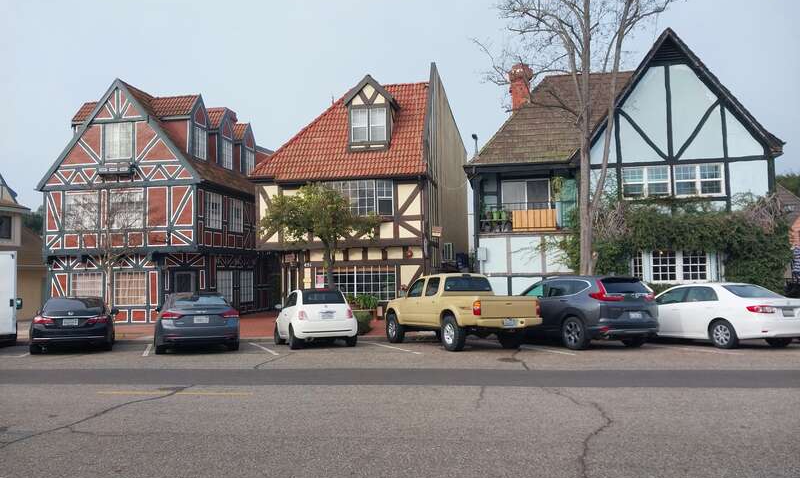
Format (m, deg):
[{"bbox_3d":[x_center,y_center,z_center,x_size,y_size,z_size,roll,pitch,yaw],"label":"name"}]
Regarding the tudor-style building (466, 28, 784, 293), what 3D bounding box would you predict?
[{"bbox_3d":[8.435,-1.983,25.562,10.596,10.128,9.500,-2,-3,10],"label":"tudor-style building"}]

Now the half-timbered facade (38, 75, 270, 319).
[{"bbox_3d":[-10.084,-1.208,27.437,6.939,9.479,9.000,-1,-3,9],"label":"half-timbered facade"}]

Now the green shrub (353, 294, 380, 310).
[{"bbox_3d":[-1.263,2.289,22.005,0.980,0.620,0.750,-1,-3,9],"label":"green shrub"}]

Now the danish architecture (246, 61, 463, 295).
[{"bbox_3d":[-1.233,-1.809,28.729,7.221,10.441,12.000,-2,-3,10],"label":"danish architecture"}]

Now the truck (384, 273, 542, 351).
[{"bbox_3d":[1.336,1.830,15.483,1.780,1.790,5.150,2,-6,-27],"label":"truck"}]

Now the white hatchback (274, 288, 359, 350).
[{"bbox_3d":[-2.349,2.117,16.316,1.630,1.510,3.550,1,-6,-21],"label":"white hatchback"}]

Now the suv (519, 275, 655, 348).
[{"bbox_3d":[4.286,1.812,15.257,1.855,1.685,4.590,1,-6,-23],"label":"suv"}]

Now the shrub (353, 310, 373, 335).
[{"bbox_3d":[-1.197,2.499,17.986,0.780,0.740,0.750,-1,-3,9],"label":"shrub"}]

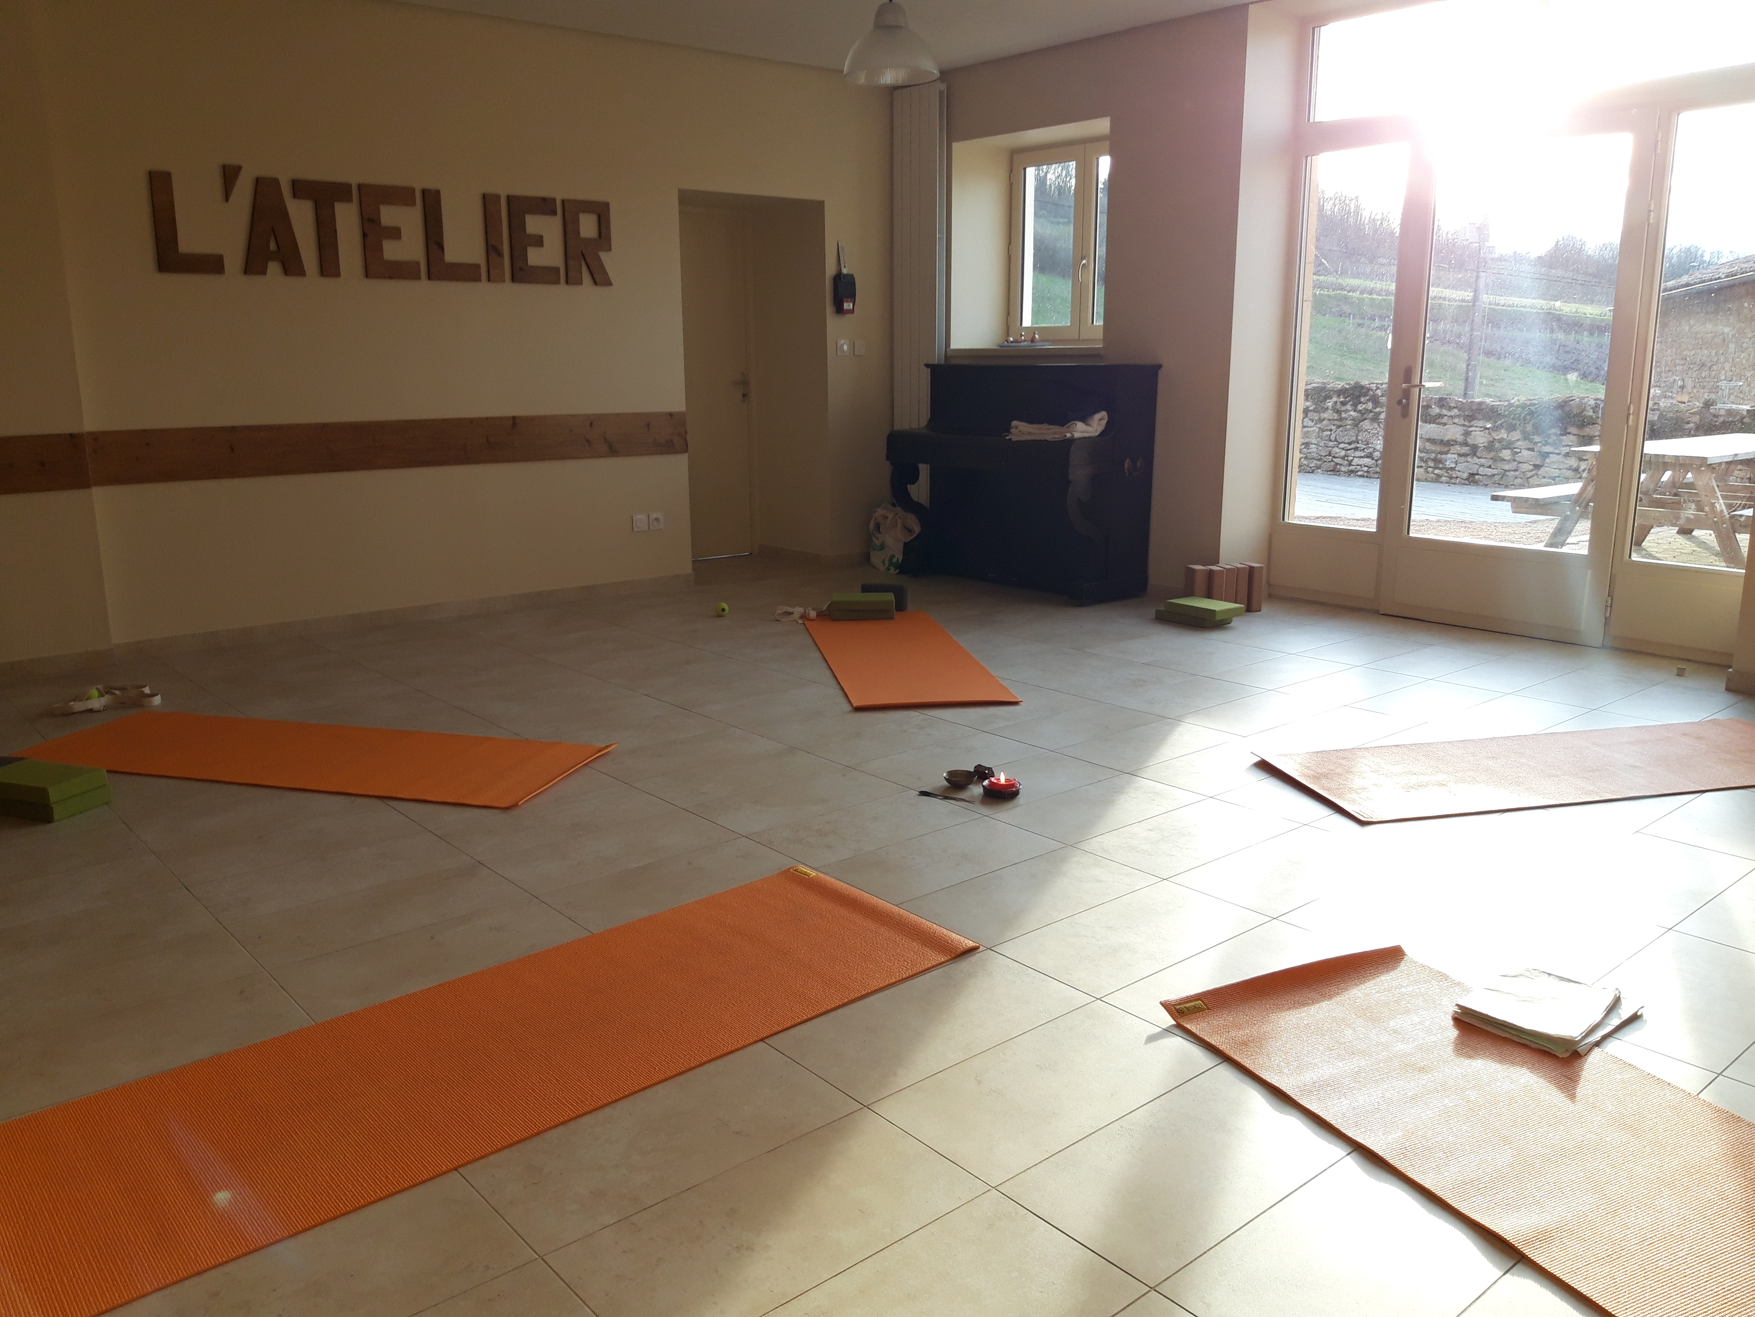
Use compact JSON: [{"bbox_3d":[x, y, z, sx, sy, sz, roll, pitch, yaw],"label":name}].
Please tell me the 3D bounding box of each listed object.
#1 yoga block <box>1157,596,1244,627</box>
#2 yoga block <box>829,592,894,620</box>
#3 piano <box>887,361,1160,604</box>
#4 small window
[{"bbox_3d":[1.549,-0.218,6.292,0.238,0.100,0.375,-9,15,-34],"label":"yoga block"},{"bbox_3d":[-0.072,-0.252,6.464,0.307,0.101,0.211,-1,13,-2],"label":"yoga block"},{"bbox_3d":[0.755,-1.004,7.296,0.639,1.209,1.475,-10,16,-38],"label":"piano"},{"bbox_3d":[1.242,-2.441,7.764,0.080,1.140,1.180,-11,16,-39],"label":"small window"}]

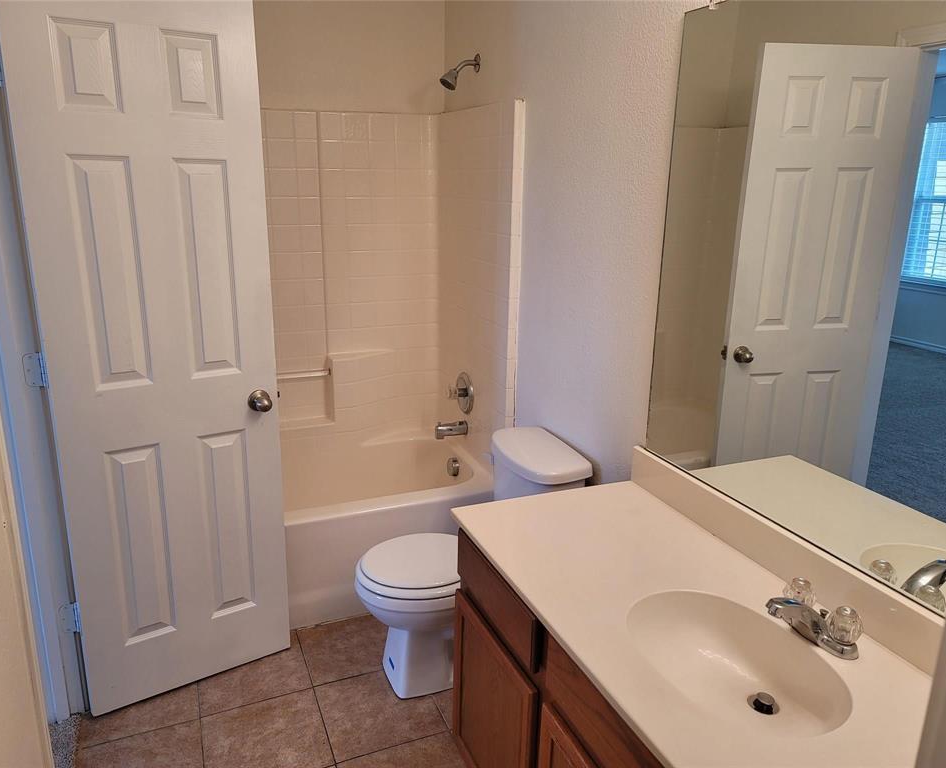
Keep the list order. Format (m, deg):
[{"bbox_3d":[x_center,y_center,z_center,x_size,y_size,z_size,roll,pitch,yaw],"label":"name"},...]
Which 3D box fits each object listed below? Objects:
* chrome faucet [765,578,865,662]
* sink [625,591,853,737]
[{"bbox_3d":[0.584,0.413,1.318,0.160,0.090,0.160,-5,16,-21],"label":"chrome faucet"},{"bbox_3d":[0.442,0.535,1.300,0.297,0.140,0.426,-5,16,-21],"label":"sink"}]

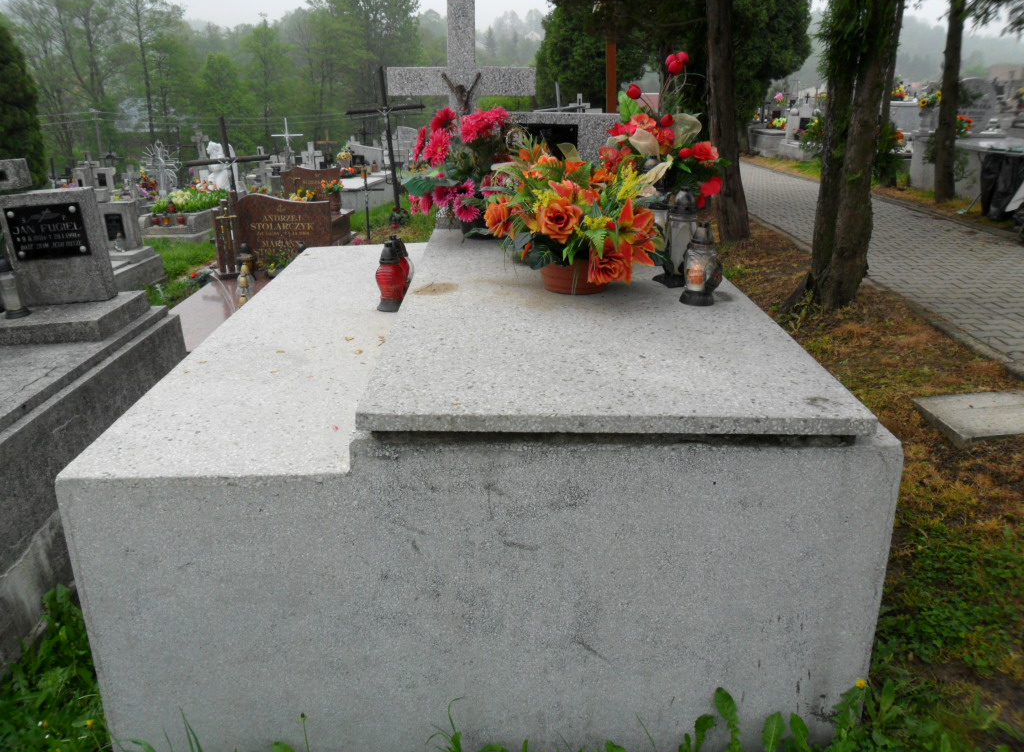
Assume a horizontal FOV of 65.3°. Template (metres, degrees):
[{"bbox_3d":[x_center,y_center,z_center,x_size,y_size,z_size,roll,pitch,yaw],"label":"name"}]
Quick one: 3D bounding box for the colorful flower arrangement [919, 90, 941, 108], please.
[{"bbox_3d":[5.624,-3.698,10.683,0.360,0.270,0.330,0,21,0],"label":"colorful flower arrangement"}]

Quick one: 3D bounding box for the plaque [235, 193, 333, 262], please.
[{"bbox_3d":[-1.520,-0.948,5.337,0.638,0.507,0.090,0,20,0],"label":"plaque"}]

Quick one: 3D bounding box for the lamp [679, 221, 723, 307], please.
[{"bbox_3d":[0.558,-0.344,2.394,0.115,0.245,0.115,0,21,0],"label":"lamp"}]

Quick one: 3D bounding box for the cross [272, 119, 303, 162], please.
[{"bbox_3d":[-3.586,-3.762,12.758,0.510,0.700,0.070,0,20,0],"label":"cross"}]

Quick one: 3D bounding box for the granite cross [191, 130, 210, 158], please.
[{"bbox_3d":[-5.551,-4.119,14.210,0.340,0.580,0.130,0,20,0],"label":"granite cross"}]

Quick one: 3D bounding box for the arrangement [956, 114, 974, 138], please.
[{"bbox_3d":[6.654,-3.685,11.798,0.310,0.350,0.290,0,20,0],"label":"arrangement"}]

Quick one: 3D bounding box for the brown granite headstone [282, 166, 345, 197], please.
[{"bbox_3d":[-1.900,-1.783,7.538,0.580,0.400,0.090,2,21,5],"label":"brown granite headstone"}]

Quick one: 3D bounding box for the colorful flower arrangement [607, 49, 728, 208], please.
[{"bbox_3d":[0.569,-0.876,3.027,0.440,0.676,0.370,0,20,0],"label":"colorful flower arrangement"}]

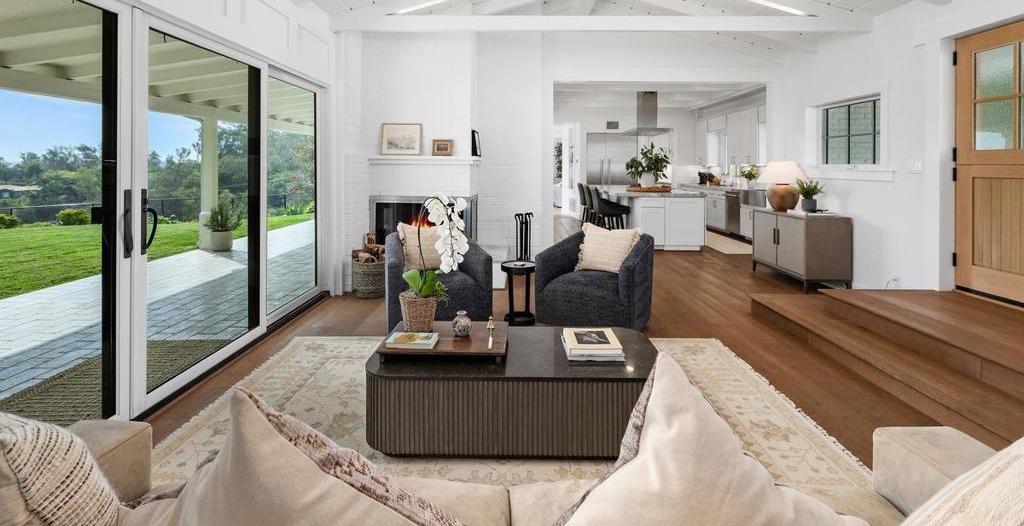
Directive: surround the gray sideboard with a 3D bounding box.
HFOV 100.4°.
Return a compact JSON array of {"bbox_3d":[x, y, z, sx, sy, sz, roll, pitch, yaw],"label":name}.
[{"bbox_3d":[3.393,-0.175,5.050,0.480,0.800,1.000,0,8,0],"label":"gray sideboard"}]

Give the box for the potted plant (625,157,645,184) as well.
[{"bbox_3d":[2.226,-1.681,7.750,0.380,0.500,0.360,0,8,0],"label":"potted plant"}]

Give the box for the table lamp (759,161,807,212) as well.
[{"bbox_3d":[3.381,-0.950,5.330,0.520,0.630,0.520,0,8,0],"label":"table lamp"}]

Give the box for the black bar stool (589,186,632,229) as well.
[{"bbox_3d":[1.550,-0.738,6.920,0.560,0.950,0.500,0,8,0],"label":"black bar stool"}]

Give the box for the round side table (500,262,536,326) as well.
[{"bbox_3d":[0.070,0.262,3.730,0.325,0.490,0.325,0,8,0],"label":"round side table"}]

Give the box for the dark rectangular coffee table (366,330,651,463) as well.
[{"bbox_3d":[0.023,0.650,2.290,1.470,0.385,0.650,0,11,0],"label":"dark rectangular coffee table"}]

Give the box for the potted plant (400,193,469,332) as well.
[{"bbox_3d":[-0.447,0.003,2.460,0.410,0.790,0.300,-2,11,-10],"label":"potted plant"}]

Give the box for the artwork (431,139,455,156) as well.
[{"bbox_3d":[-0.794,-1.329,4.920,0.240,0.190,0.030,0,8,0],"label":"artwork"}]

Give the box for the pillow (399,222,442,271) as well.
[{"bbox_3d":[-0.798,-0.146,4.030,0.520,0.480,0.180,-3,-9,-18],"label":"pillow"}]

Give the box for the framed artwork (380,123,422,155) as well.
[{"bbox_3d":[-1.244,-1.390,4.800,0.450,0.360,0.035,0,3,0],"label":"framed artwork"}]

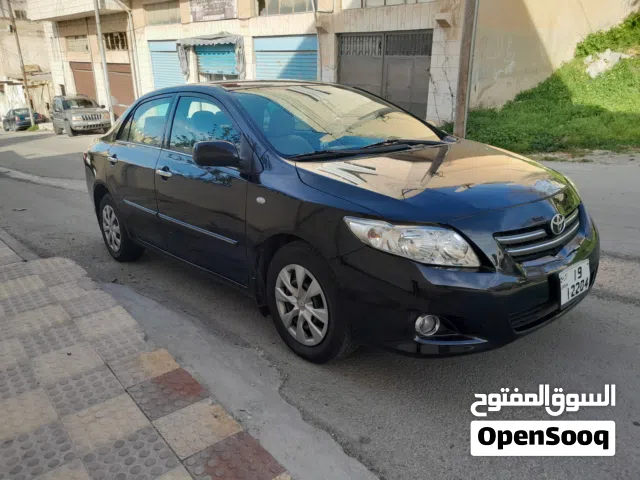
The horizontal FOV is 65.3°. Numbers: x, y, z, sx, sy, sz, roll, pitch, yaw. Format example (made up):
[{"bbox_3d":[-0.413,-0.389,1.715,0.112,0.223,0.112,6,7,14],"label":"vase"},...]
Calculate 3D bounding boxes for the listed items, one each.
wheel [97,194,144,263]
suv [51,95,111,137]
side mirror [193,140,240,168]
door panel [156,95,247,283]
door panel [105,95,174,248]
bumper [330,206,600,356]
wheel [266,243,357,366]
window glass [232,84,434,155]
[{"bbox_3d":[-1.756,-0.119,4.436,0.210,0.630,0.630,-15,19,-40],"label":"wheel"},{"bbox_3d":[-11.562,-6.018,23.906,1.880,1.780,4.610,-16,22,-35],"label":"suv"},{"bbox_3d":[-0.534,-0.452,2.650,0.240,0.150,0.180,-15,19,-40],"label":"side mirror"},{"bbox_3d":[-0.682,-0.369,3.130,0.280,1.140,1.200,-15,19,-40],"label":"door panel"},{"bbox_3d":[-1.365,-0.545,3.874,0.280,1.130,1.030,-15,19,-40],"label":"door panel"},{"bbox_3d":[0.936,0.116,2.555,1.740,0.580,0.680,-15,19,-40],"label":"bumper"},{"bbox_3d":[-0.024,0.303,2.542,0.210,0.630,0.630,-15,19,-40],"label":"wheel"},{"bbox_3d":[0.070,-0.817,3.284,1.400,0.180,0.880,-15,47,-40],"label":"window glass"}]

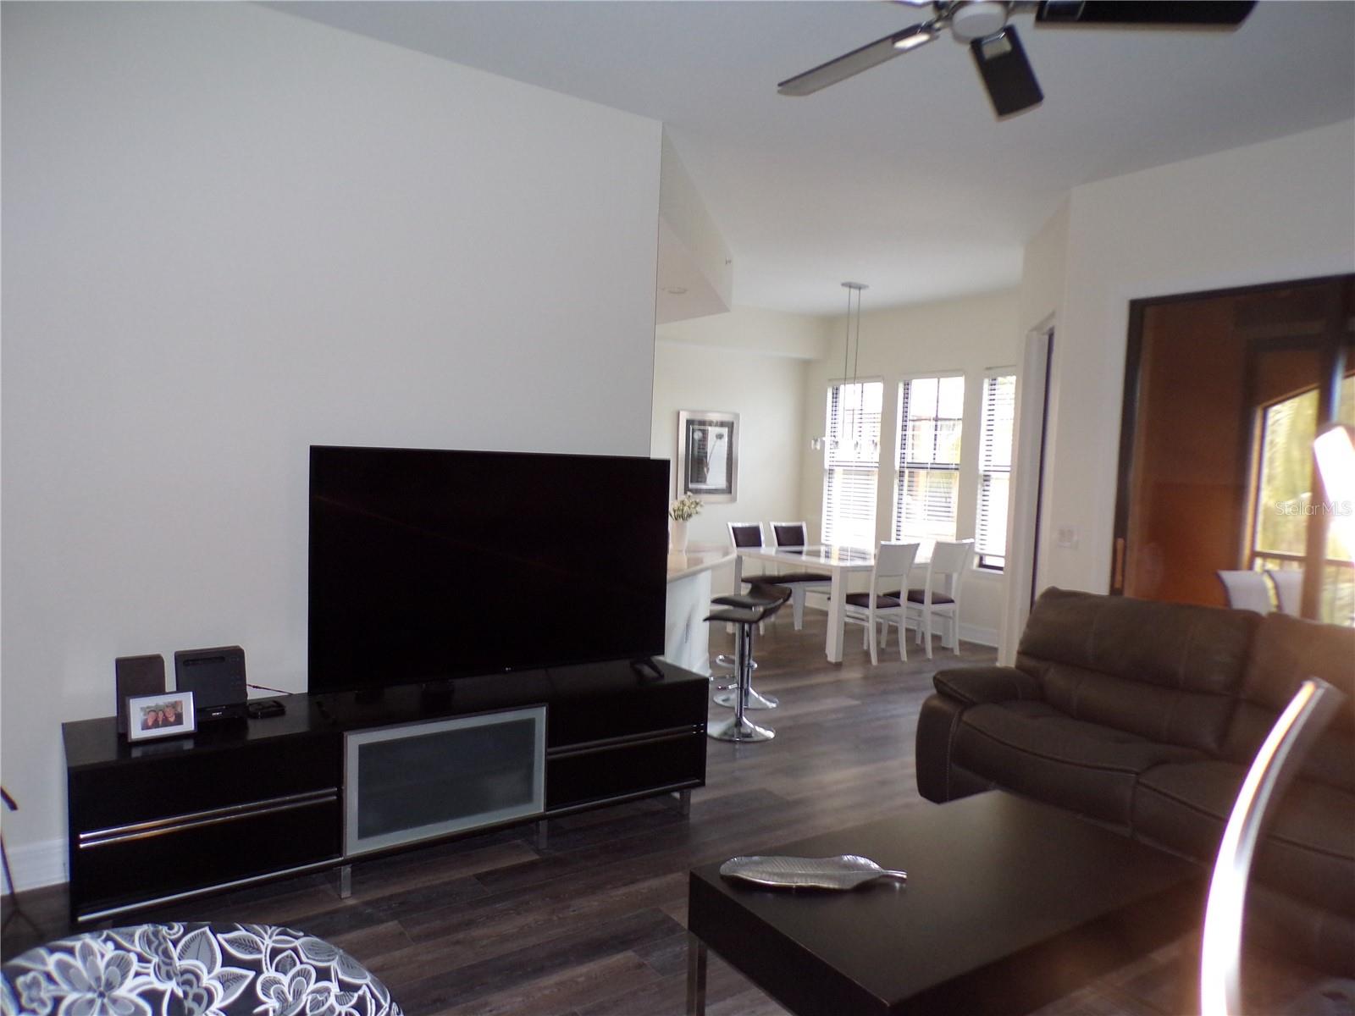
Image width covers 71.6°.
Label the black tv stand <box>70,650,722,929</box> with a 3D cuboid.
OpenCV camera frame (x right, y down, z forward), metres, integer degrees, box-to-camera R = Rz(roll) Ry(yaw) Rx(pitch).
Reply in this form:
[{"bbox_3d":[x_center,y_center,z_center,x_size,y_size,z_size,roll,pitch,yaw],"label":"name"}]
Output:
[{"bbox_3d":[-0.967,1.014,3.595,2.325,0.584,0.522,0,3,-36],"label":"black tv stand"}]

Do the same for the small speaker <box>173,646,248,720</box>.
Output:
[{"bbox_3d":[-1.588,0.600,3.197,0.215,0.242,0.109,0,3,-36],"label":"small speaker"}]

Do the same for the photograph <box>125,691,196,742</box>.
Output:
[{"bbox_3d":[-1.645,0.659,3.005,0.191,0.141,0.045,0,-7,-36],"label":"photograph"}]

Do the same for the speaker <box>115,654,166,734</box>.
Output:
[{"bbox_3d":[-1.766,0.603,3.081,0.134,0.236,0.099,0,3,-36],"label":"speaker"}]

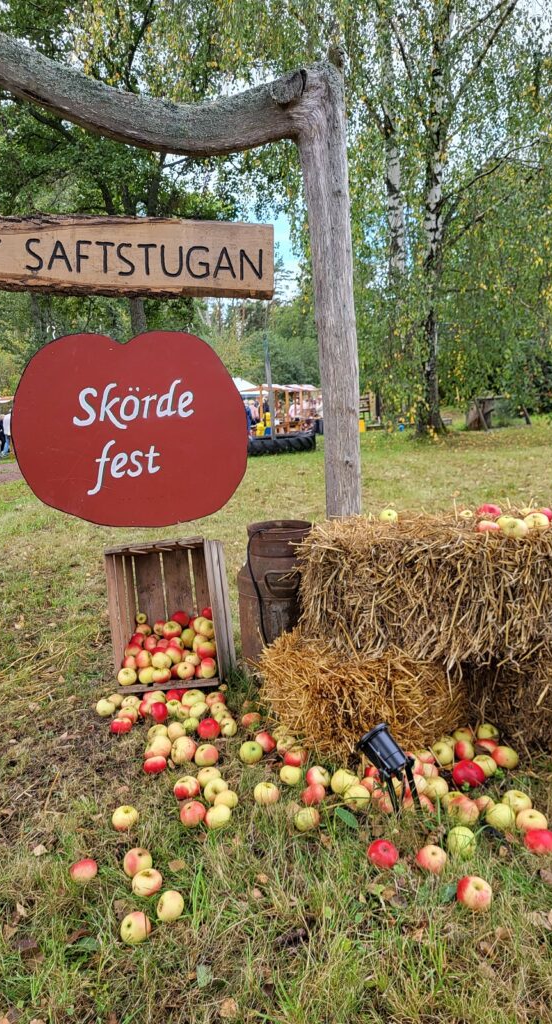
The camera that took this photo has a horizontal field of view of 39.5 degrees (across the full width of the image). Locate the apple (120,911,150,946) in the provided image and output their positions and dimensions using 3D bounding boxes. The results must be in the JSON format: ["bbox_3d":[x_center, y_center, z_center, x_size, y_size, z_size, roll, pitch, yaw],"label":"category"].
[{"bbox_3d":[-0.307,0.913,1.689,0.066,0.066,0.066,-2,8,0],"label":"apple"}]

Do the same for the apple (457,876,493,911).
[{"bbox_3d":[0.449,0.864,1.741,0.073,0.066,0.073,0,9,0],"label":"apple"}]

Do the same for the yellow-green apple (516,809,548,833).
[{"bbox_3d":[0.667,0.802,1.999,0.077,0.069,0.077,-2,8,0],"label":"yellow-green apple"}]

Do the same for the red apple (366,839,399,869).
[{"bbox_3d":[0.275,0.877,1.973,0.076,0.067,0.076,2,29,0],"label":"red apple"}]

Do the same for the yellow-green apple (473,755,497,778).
[{"bbox_3d":[0.642,0.781,2.362,0.069,0.063,0.069,0,9,0],"label":"yellow-green apple"}]

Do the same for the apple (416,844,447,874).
[{"bbox_3d":[0.375,0.834,1.845,0.072,0.068,0.072,-2,8,0],"label":"apple"}]

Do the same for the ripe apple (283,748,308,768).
[{"bbox_3d":[0.066,0.814,2.551,0.075,0.065,0.075,-1,9,0],"label":"ripe apple"}]

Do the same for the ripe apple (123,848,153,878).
[{"bbox_3d":[-0.386,0.977,2.144,0.077,0.071,0.077,-3,9,0],"label":"ripe apple"}]

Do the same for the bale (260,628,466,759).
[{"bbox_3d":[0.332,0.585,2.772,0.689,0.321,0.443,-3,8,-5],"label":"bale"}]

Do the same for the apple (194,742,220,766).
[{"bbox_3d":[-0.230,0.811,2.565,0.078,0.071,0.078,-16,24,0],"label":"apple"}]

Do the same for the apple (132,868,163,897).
[{"bbox_3d":[-0.335,0.967,2.005,0.076,0.065,0.076,-1,9,0],"label":"apple"}]

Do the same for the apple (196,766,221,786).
[{"bbox_3d":[-0.209,0.825,2.399,0.070,0.063,0.070,0,9,0],"label":"apple"}]

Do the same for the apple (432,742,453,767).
[{"bbox_3d":[0.520,0.753,2.389,0.070,0.069,0.070,-2,8,0],"label":"apple"}]

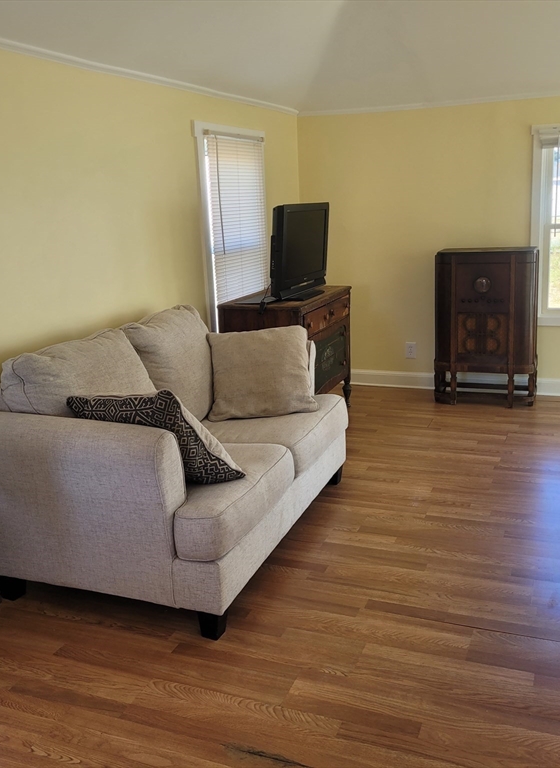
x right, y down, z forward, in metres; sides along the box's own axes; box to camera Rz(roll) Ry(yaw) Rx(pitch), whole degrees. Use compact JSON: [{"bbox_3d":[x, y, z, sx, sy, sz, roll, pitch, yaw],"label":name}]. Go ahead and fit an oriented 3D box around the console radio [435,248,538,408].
[{"bbox_3d":[1.362,-0.369,5.033,0.627,0.997,0.329,3,15,23],"label":"console radio"}]

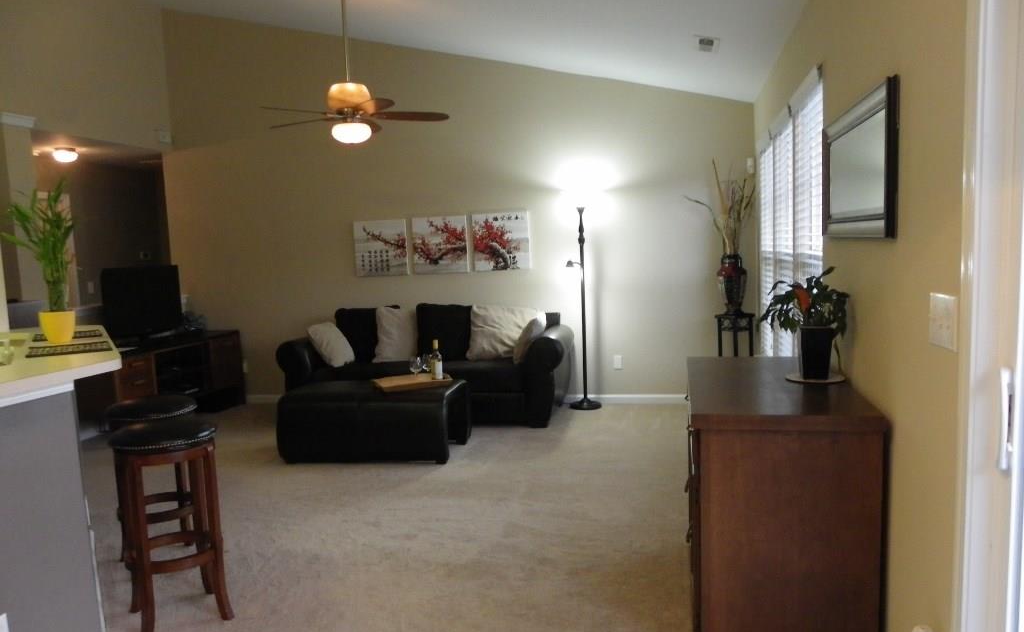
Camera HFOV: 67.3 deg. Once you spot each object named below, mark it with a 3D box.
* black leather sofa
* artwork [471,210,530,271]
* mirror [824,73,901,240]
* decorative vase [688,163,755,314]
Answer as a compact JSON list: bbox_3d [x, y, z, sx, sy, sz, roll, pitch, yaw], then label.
[{"bbox_3d":[-0.687,0.387,6.336,2.340,0.900,0.900,-1,6,13],"label":"black leather sofa"},{"bbox_3d":[-0.088,-0.641,6.592,0.495,0.495,0.035,-1,6,13],"label":"artwork"},{"bbox_3d":[1.127,-0.474,2.541,0.035,0.425,0.950,-1,6,13],"label":"mirror"},{"bbox_3d":[1.638,-0.611,5.976,0.500,1.210,0.400,-1,6,13],"label":"decorative vase"}]

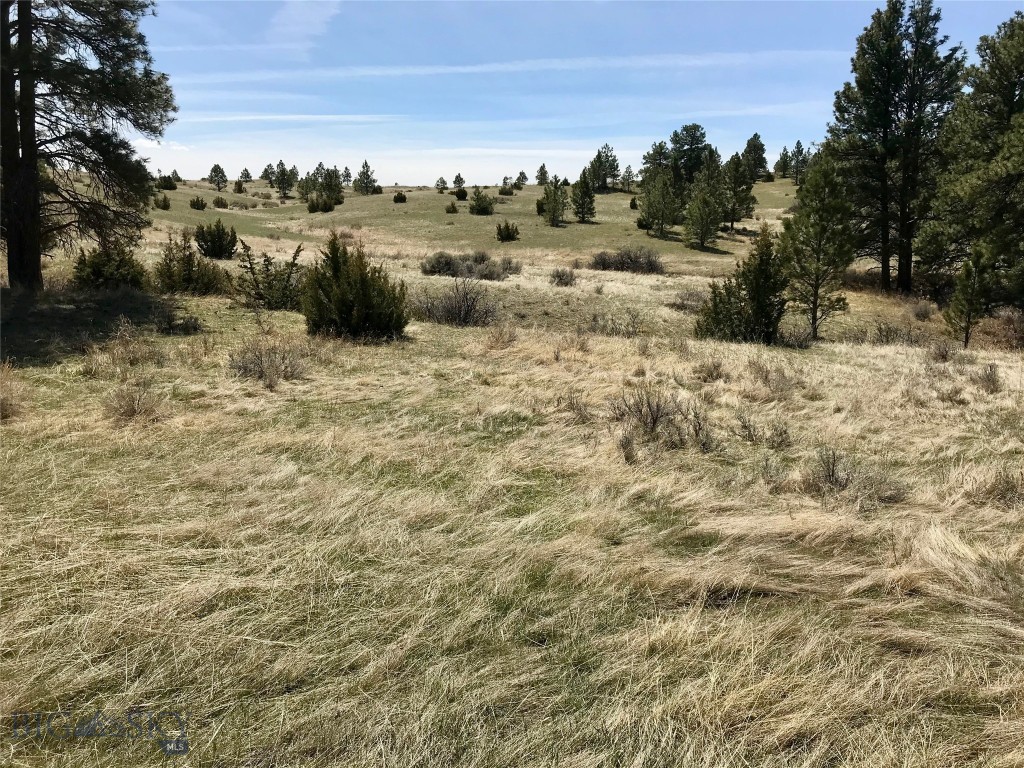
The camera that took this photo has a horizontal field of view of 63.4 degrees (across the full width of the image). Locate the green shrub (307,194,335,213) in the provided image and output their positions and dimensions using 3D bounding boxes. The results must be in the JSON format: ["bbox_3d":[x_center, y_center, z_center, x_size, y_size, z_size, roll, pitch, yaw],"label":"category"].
[{"bbox_3d":[-15.259,-14.382,66.000,2.186,1.406,1.858,-3,13,-12],"label":"green shrub"}]

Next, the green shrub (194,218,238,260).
[{"bbox_3d":[-12.130,-5.931,34.000,1.770,1.690,1.593,-4,13,-19],"label":"green shrub"}]

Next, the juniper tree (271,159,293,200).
[{"bbox_3d":[-23.143,-20.613,83.526,2.017,3.722,1.916,0,12,0],"label":"juniper tree"}]

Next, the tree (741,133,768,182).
[{"bbox_3d":[24.886,-23.228,85.003,2.873,4.956,2.730,0,12,0],"label":"tree"}]

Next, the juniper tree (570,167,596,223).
[{"bbox_3d":[5.525,-14.642,64.000,1.969,4.242,1.969,1,13,5],"label":"juniper tree"}]

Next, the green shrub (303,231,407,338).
[{"bbox_3d":[-2.605,-1.646,13.700,1.751,1.751,1.576,-2,13,-10],"label":"green shrub"}]

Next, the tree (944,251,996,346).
[{"bbox_3d":[8.830,-1.623,16.022,1.006,1.898,0.956,0,12,0],"label":"tree"}]

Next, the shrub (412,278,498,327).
[{"bbox_3d":[-1.111,-1.574,16.000,1.590,0.909,1.272,-1,13,-4],"label":"shrub"}]

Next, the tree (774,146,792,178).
[{"bbox_3d":[32.651,-26.630,99.613,2.165,3.722,2.056,0,12,0],"label":"tree"}]

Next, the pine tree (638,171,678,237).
[{"bbox_3d":[8.296,-10.205,46.903,2.265,3.652,2.152,0,12,0],"label":"pine tree"}]

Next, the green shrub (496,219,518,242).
[{"bbox_3d":[-0.319,-8.895,48.000,1.363,1.364,1.295,0,12,0],"label":"green shrub"}]

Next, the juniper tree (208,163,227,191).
[{"bbox_3d":[-38.399,-27.055,108.000,2.300,3.579,2.300,-4,13,-19],"label":"juniper tree"}]

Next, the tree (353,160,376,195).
[{"bbox_3d":[-15.904,-22.257,89.309,2.588,3.559,2.458,0,12,0],"label":"tree"}]

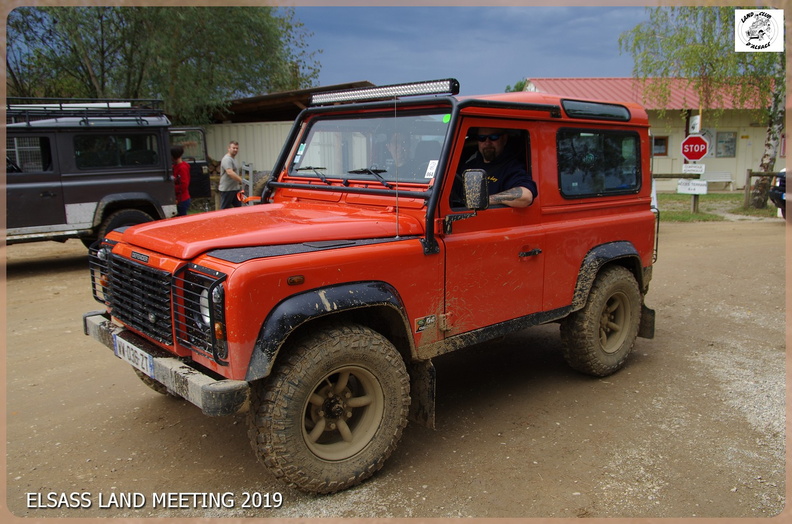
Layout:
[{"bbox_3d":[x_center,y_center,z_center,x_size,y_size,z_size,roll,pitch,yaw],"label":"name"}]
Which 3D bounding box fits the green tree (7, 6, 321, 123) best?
[{"bbox_3d":[-7.345,-5.244,16.636,10.000,8.200,7.500,0,8,0],"label":"green tree"}]

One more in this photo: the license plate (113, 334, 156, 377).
[{"bbox_3d":[-1.233,0.443,2.896,0.015,0.110,0.520,-8,12,-41],"label":"license plate"}]

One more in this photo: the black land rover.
[{"bbox_3d":[-4.801,-1.057,8.248,4.050,2.170,1.800,-7,12,-34],"label":"black land rover"}]

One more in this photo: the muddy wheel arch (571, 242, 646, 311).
[{"bbox_3d":[1.470,0.073,4.250,0.930,0.410,0.120,-8,12,-41],"label":"muddy wheel arch"}]

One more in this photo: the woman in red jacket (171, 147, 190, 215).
[{"bbox_3d":[-3.097,-0.827,8.868,0.320,1.680,0.460,2,8,12],"label":"woman in red jacket"}]

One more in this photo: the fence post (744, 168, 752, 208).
[{"bbox_3d":[9.825,-2.041,17.125,0.135,1.080,0.135,0,8,0],"label":"fence post"}]

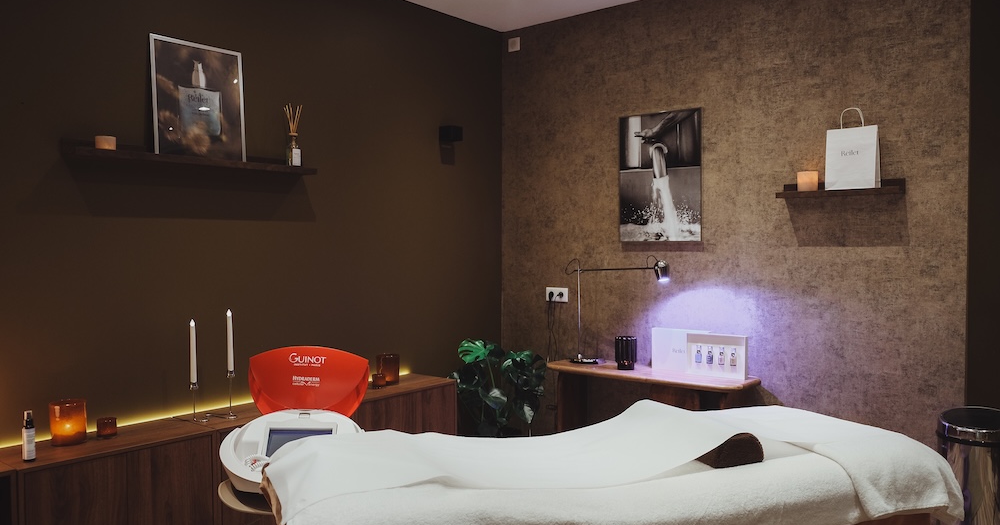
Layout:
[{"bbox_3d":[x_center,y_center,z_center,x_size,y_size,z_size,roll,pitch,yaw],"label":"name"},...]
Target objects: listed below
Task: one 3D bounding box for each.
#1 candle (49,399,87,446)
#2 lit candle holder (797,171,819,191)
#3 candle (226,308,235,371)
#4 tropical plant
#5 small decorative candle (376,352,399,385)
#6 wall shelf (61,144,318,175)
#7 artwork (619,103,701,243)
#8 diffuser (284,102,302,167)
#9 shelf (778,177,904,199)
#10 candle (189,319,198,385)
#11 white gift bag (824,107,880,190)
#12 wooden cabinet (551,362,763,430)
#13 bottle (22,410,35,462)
[{"bbox_3d":[-1.512,0.560,2.629,0.113,0.139,0.113,1,2,40],"label":"candle"},{"bbox_3d":[1.450,-0.373,3.533,0.093,0.101,0.093,1,2,40],"label":"lit candle holder"},{"bbox_3d":[-1.113,0.324,3.103,0.025,0.261,0.025,1,2,40],"label":"candle"},{"bbox_3d":[-0.014,0.858,4.255,0.550,0.856,0.520,0,1,-5],"label":"tropical plant"},{"bbox_3d":[-0.556,0.532,3.737,0.113,0.139,0.113,0,1,0],"label":"small decorative candle"},{"bbox_3d":[-1.250,-0.436,3.170,0.124,0.071,1.064,1,2,40],"label":"wall shelf"},{"bbox_3d":[0.834,-0.442,3.904,0.469,0.666,0.022,1,2,40],"label":"artwork"},{"bbox_3d":[-0.919,-0.559,3.351,0.080,0.301,0.070,-1,2,-44],"label":"diffuser"},{"bbox_3d":[1.556,-0.338,3.448,0.529,0.072,0.117,1,2,40],"label":"shelf"},{"bbox_3d":[-1.244,0.366,3.056,0.025,0.268,0.025,1,2,40],"label":"candle"},{"bbox_3d":[1.534,-0.484,3.262,0.202,0.367,0.085,1,2,40],"label":"white gift bag"},{"bbox_3d":[0.754,0.932,3.961,1.121,0.723,0.379,1,2,40],"label":"wooden cabinet"},{"bbox_3d":[-1.513,0.556,2.408,0.040,0.160,0.040,1,2,40],"label":"bottle"}]

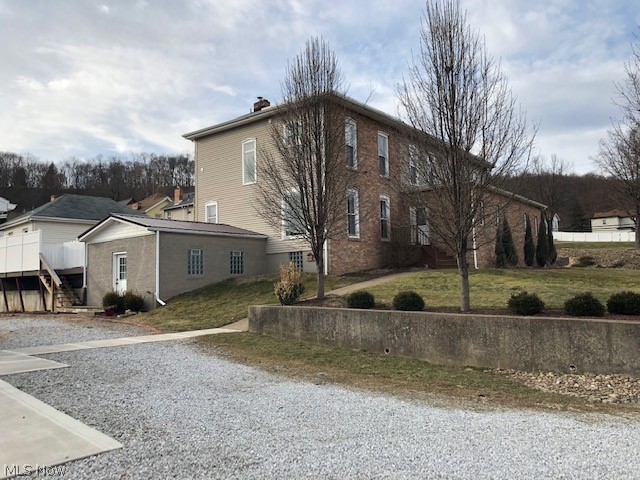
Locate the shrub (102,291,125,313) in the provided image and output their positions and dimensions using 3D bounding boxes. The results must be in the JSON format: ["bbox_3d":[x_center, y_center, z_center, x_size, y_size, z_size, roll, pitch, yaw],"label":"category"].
[{"bbox_3d":[-8.337,2.473,20.900,0.888,0.868,0.880,-1,-5,0],"label":"shrub"}]

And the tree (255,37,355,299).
[{"bbox_3d":[-0.386,-1.807,12.900,2.492,6.528,2.492,-1,-5,0],"label":"tree"}]

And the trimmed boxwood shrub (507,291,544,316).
[{"bbox_3d":[3.156,0.983,7.950,0.584,0.384,0.580,-1,-5,0],"label":"trimmed boxwood shrub"}]

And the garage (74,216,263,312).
[{"bbox_3d":[-6.530,1.020,23.550,5.450,3.900,6.300,-6,-6,38],"label":"garage"}]

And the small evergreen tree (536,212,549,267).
[{"bbox_3d":[14.061,-0.032,32.643,0.757,3.405,0.757,-1,-5,0],"label":"small evergreen tree"}]

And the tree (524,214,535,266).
[{"bbox_3d":[12.326,0.000,30.423,0.617,3.115,0.617,-1,-5,0],"label":"tree"}]

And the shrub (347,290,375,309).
[{"bbox_3d":[0.841,1.241,10.750,0.581,0.384,0.580,-1,-5,0],"label":"shrub"}]

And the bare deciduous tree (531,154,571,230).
[{"bbox_3d":[24.701,-4.143,55.000,4.037,9.880,4.037,-1,-5,0],"label":"bare deciduous tree"}]

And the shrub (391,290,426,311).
[{"bbox_3d":[1.667,1.144,9.750,0.603,0.386,0.600,-1,-5,0],"label":"shrub"}]

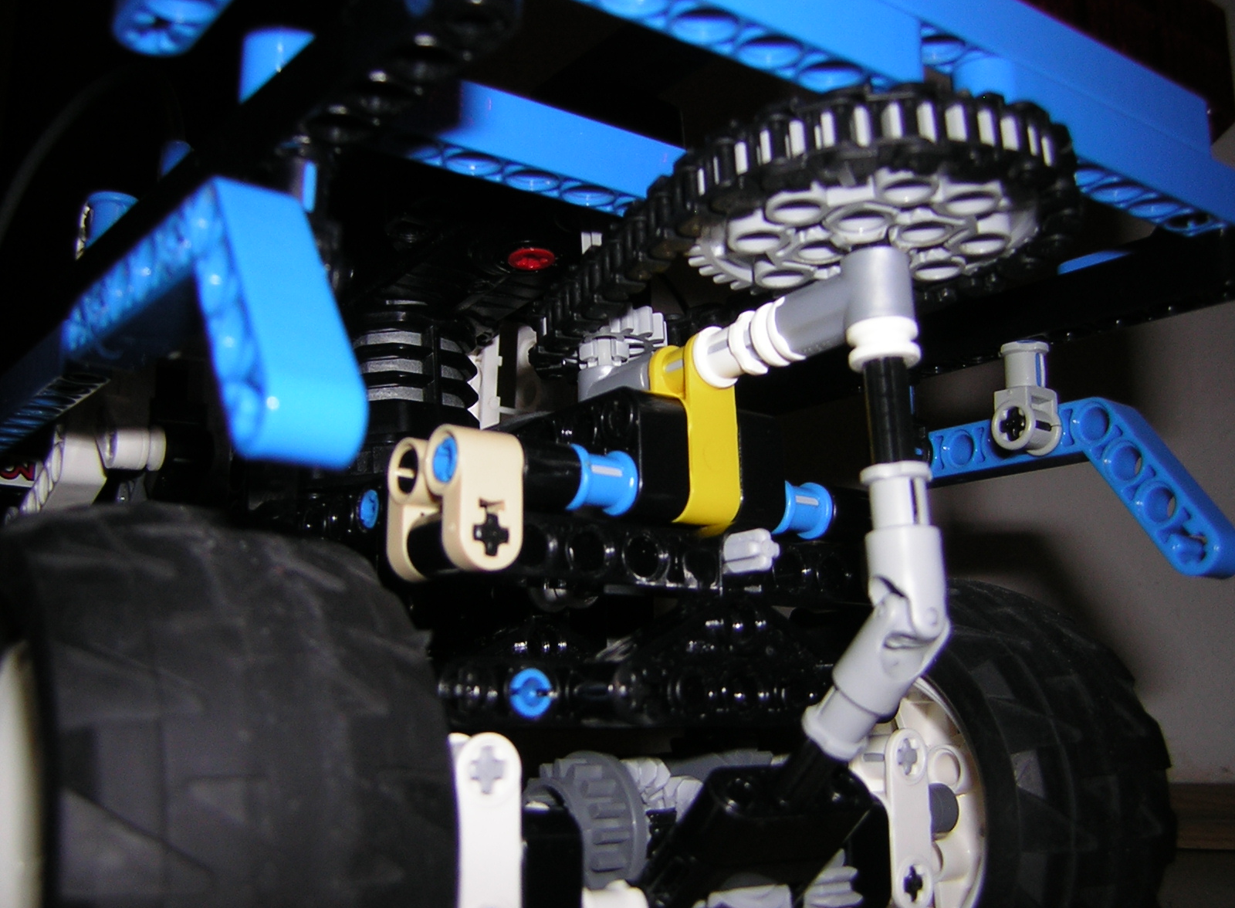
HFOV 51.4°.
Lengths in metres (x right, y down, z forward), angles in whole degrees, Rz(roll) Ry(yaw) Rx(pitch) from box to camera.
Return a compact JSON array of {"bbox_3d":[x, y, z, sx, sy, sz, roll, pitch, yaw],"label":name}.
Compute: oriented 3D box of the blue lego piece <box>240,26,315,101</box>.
[{"bbox_3d":[-0.039,-0.042,0.147,0.008,0.008,0.008,9,-18,-37],"label":"blue lego piece"}]

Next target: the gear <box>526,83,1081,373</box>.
[{"bbox_3d":[0.016,-0.022,0.156,0.046,0.008,0.084,9,-17,-35],"label":"gear"}]

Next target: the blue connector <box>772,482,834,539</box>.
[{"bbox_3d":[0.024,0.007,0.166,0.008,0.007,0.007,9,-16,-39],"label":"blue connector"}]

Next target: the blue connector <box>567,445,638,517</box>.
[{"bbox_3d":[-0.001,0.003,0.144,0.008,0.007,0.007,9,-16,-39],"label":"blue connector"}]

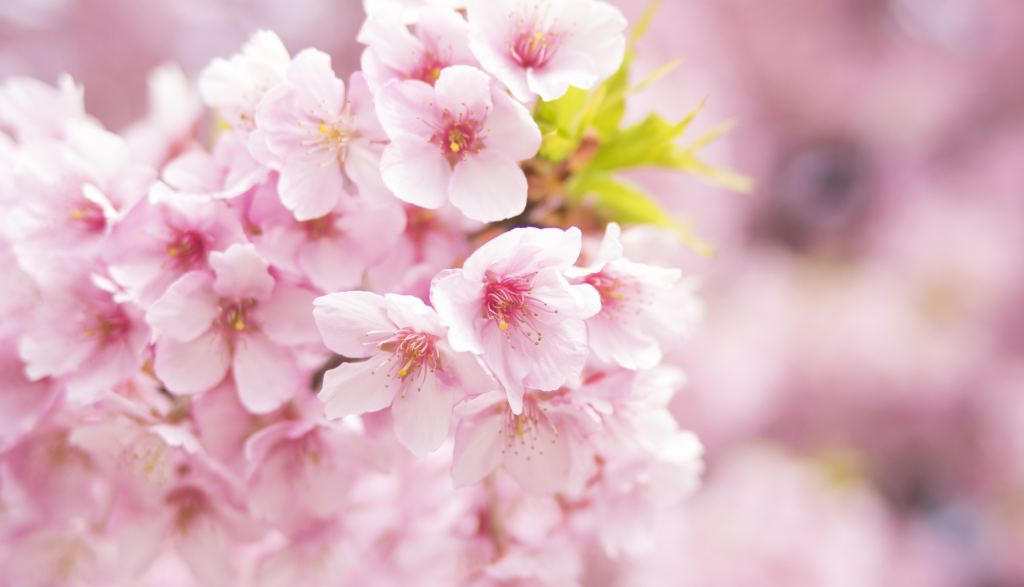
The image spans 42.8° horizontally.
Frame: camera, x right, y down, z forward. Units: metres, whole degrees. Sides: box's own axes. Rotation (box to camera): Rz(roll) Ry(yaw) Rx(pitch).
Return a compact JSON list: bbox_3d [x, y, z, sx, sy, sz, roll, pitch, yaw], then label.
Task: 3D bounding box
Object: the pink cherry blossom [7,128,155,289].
[{"bbox_3d":[-0.101,-0.021,0.305,0.036,0.037,0.016,0,2,27],"label":"pink cherry blossom"}]

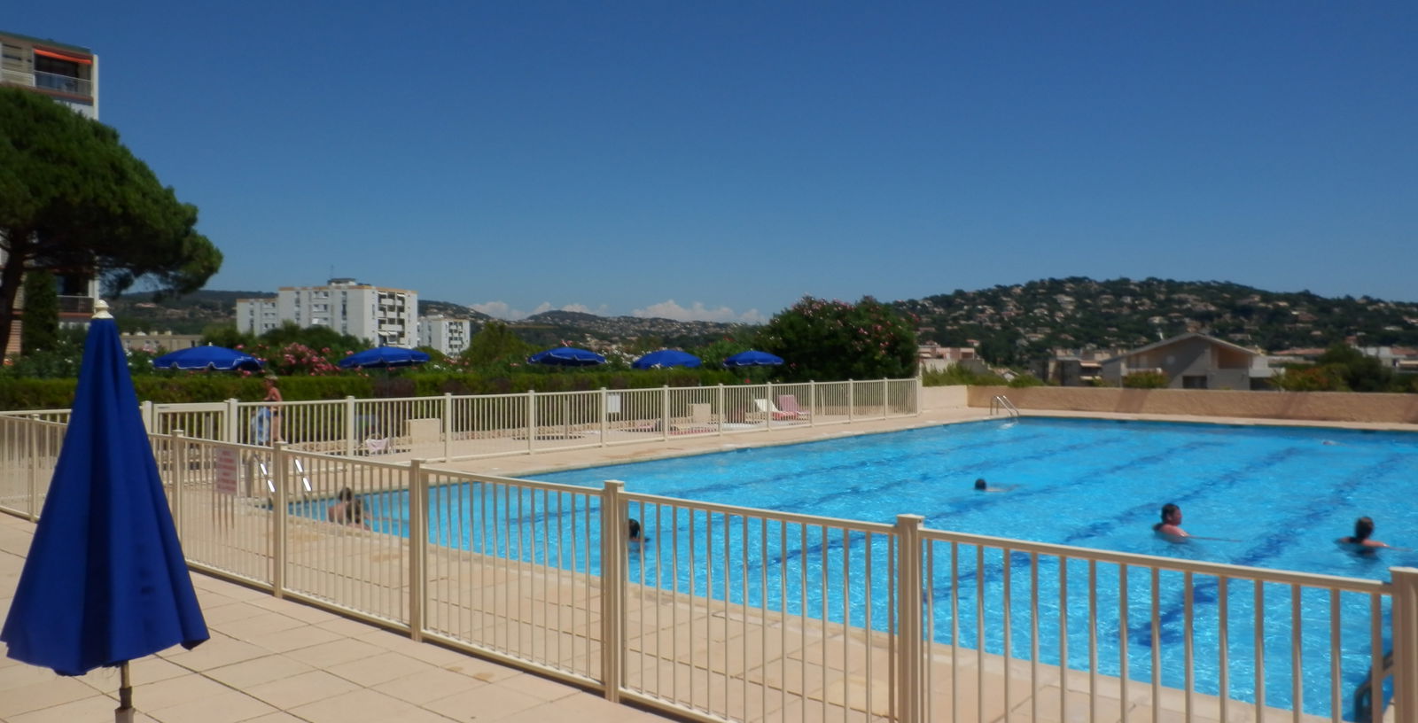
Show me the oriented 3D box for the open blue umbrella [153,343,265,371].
[{"bbox_3d":[-8.260,0.740,16.200,1.770,2.040,1.770,0,0,0],"label":"open blue umbrella"}]

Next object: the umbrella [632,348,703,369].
[{"bbox_3d":[-1.035,0.690,24.500,1.770,2.000,1.770,0,0,0],"label":"umbrella"}]

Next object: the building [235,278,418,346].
[{"bbox_3d":[-88.500,-9.000,226.000,42.000,18.000,24.000,0,0,20],"label":"building"}]

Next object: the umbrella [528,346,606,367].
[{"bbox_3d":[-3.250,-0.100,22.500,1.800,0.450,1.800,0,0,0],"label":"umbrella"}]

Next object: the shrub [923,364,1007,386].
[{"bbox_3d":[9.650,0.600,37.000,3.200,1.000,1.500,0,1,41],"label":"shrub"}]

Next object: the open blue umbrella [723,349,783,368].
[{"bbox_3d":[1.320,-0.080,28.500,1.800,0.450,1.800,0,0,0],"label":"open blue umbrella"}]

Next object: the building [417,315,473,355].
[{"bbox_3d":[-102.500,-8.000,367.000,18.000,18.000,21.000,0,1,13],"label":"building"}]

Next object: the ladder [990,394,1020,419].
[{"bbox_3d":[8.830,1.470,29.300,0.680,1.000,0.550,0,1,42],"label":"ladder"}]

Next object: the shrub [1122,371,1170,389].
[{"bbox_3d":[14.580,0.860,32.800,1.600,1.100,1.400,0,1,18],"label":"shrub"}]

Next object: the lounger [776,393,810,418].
[{"bbox_3d":[2.470,1.360,28.600,0.620,0.780,1.350,0,1,-37],"label":"lounger"}]

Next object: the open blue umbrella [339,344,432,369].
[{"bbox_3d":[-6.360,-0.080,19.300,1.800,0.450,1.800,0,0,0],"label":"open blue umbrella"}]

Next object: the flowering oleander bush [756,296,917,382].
[{"bbox_3d":[4.100,-0.220,31.500,5.100,3.700,4.300,0,0,7],"label":"flowering oleander bush"}]

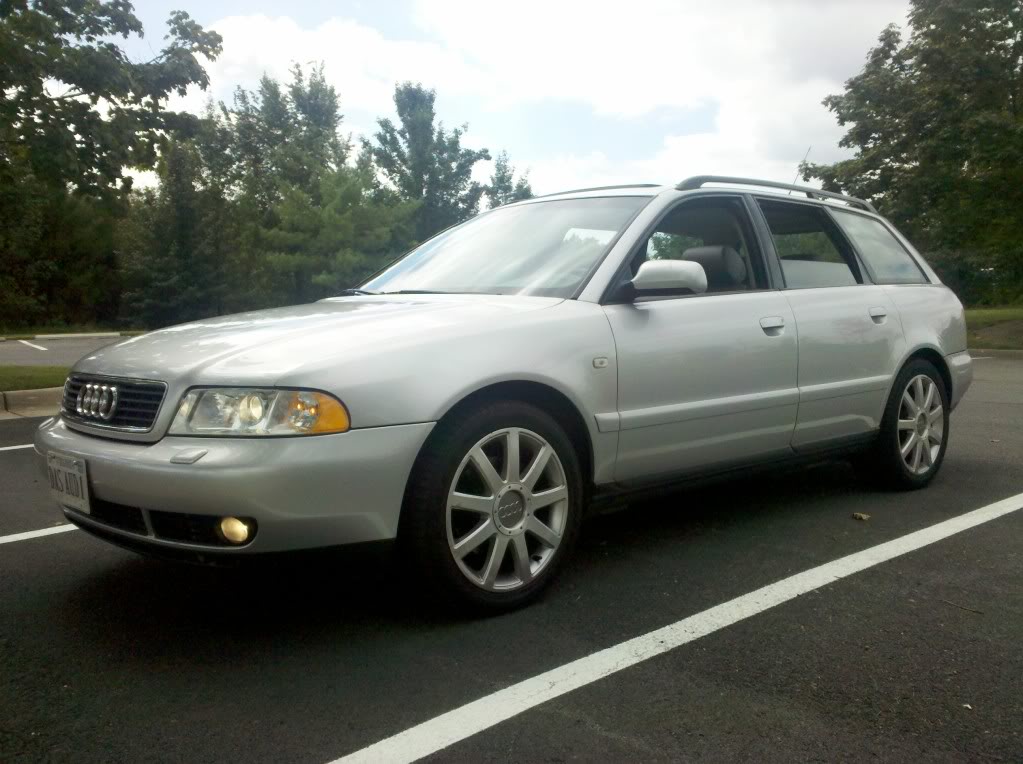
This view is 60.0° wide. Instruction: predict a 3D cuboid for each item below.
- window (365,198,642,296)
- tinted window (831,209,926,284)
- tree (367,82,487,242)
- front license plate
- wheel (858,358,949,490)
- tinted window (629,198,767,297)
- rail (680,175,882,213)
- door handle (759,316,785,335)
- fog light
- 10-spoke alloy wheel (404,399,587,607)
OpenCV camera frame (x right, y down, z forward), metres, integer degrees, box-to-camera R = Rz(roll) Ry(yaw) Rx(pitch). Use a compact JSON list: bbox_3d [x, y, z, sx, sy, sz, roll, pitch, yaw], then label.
[{"bbox_3d":[-0.069,-0.527,3.514,1.380,0.130,0.720,6,43,49],"label":"window"},{"bbox_3d":[1.753,-0.628,4.176,0.700,0.370,0.040,-5,-19,-41],"label":"tinted window"},{"bbox_3d":[-3.664,-8.238,40.498,5.400,10.638,5.000,0,5,-5],"label":"tree"},{"bbox_3d":[-1.273,0.289,2.550,0.015,0.153,0.305,-10,10,-40],"label":"front license plate"},{"bbox_3d":[1.908,0.196,4.322,0.634,0.634,0.225,-5,7,-41],"label":"wheel"},{"bbox_3d":[0.651,-0.519,3.224,0.880,0.430,0.050,-5,-19,-41],"label":"tinted window"},{"bbox_3d":[1.226,-0.817,3.880,1.580,0.085,0.045,-5,7,-41],"label":"rail"},{"bbox_3d":[0.979,-0.211,3.332,0.160,0.068,0.045,-5,7,-41],"label":"door handle"},{"bbox_3d":[-0.709,0.382,2.275,0.060,0.075,0.080,-5,7,-41],"label":"fog light"},{"bbox_3d":[-0.069,0.354,2.622,0.634,0.634,0.225,-5,7,-42],"label":"10-spoke alloy wheel"}]

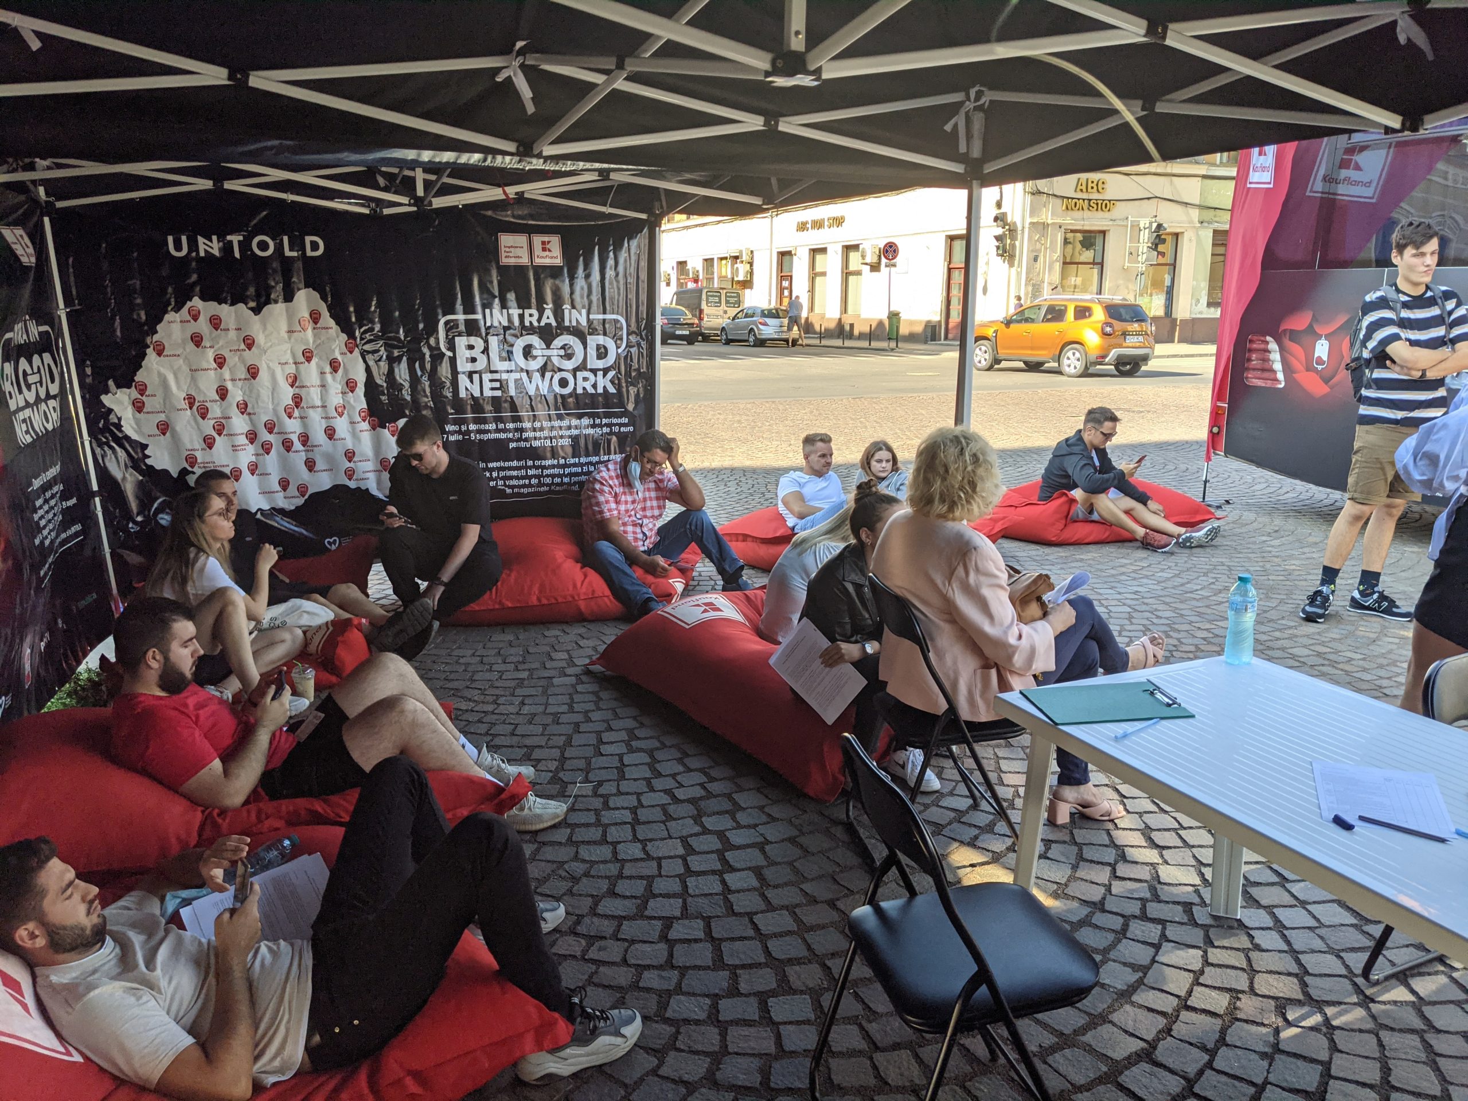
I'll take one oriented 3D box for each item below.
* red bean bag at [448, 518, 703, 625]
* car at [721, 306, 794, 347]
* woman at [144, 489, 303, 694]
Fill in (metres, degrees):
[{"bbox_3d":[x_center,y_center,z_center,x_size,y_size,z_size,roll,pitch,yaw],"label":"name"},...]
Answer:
[{"bbox_3d":[-0.800,0.041,6.027,1.400,0.430,1.080,-1,12,-5],"label":"red bean bag"},{"bbox_3d":[1.032,-8.589,43.709,1.750,1.460,4.250,-5,13,-21],"label":"car"},{"bbox_3d":[-2.000,0.153,4.583,0.700,0.830,0.540,-3,13,-15],"label":"woman"}]

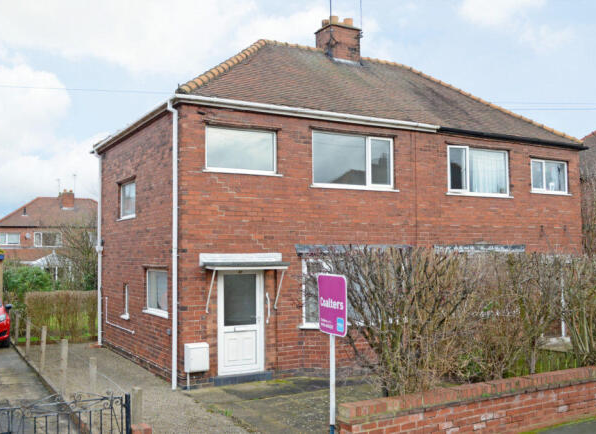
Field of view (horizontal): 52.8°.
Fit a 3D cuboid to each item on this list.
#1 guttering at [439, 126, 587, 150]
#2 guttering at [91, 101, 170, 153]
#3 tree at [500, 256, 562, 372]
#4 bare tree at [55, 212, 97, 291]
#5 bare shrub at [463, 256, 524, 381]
[{"bbox_3d":[5.578,-1.926,15.052,5.557,0.125,0.120,1,-4,-30],"label":"guttering"},{"bbox_3d":[-3.755,-1.886,13.142,0.160,0.150,6.100,1,-4,-31],"label":"guttering"},{"bbox_3d":[4.065,1.717,10.345,0.950,2.206,0.920,1,-4,-31],"label":"tree"},{"bbox_3d":[-7.768,1.888,21.882,2.000,3.748,1.900,1,-4,-30],"label":"bare tree"},{"bbox_3d":[3.210,1.725,9.828,0.950,2.150,0.920,1,-4,-31],"label":"bare shrub"}]

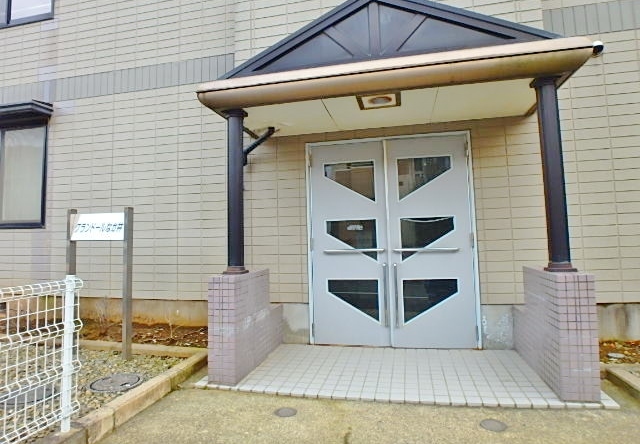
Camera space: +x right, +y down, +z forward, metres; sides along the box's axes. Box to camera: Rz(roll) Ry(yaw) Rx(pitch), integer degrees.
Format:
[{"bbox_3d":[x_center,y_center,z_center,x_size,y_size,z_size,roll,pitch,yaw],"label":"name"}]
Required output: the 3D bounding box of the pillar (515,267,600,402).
[{"bbox_3d":[1.765,0.761,2.985,0.225,0.805,1.125,-2,-3,12],"label":"pillar"}]

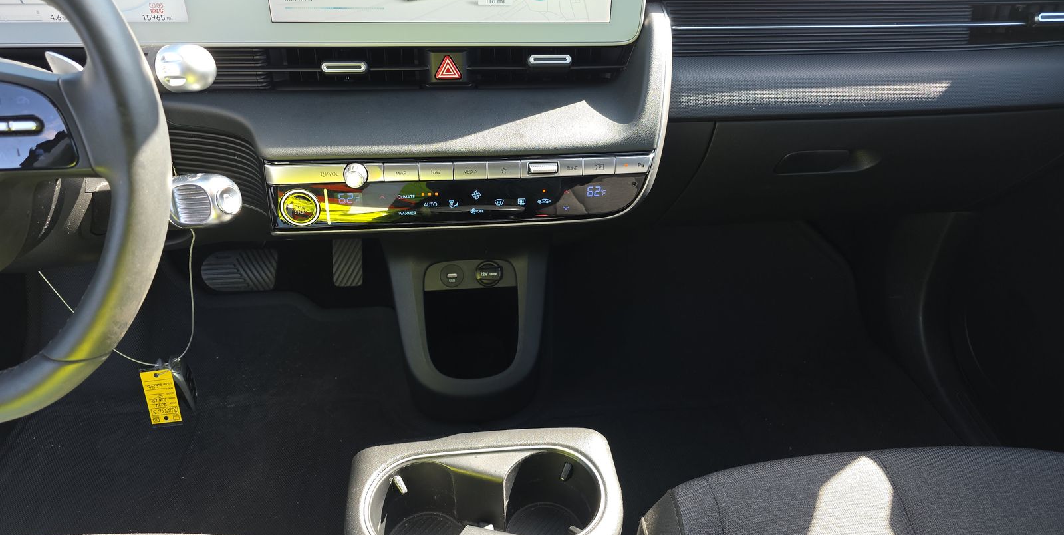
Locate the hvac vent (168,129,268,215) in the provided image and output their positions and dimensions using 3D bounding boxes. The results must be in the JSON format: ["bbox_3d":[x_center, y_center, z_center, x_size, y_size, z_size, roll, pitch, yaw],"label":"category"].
[{"bbox_3d":[-0.289,-0.089,0.645,0.098,0.064,0.042,1,26,1],"label":"hvac vent"}]

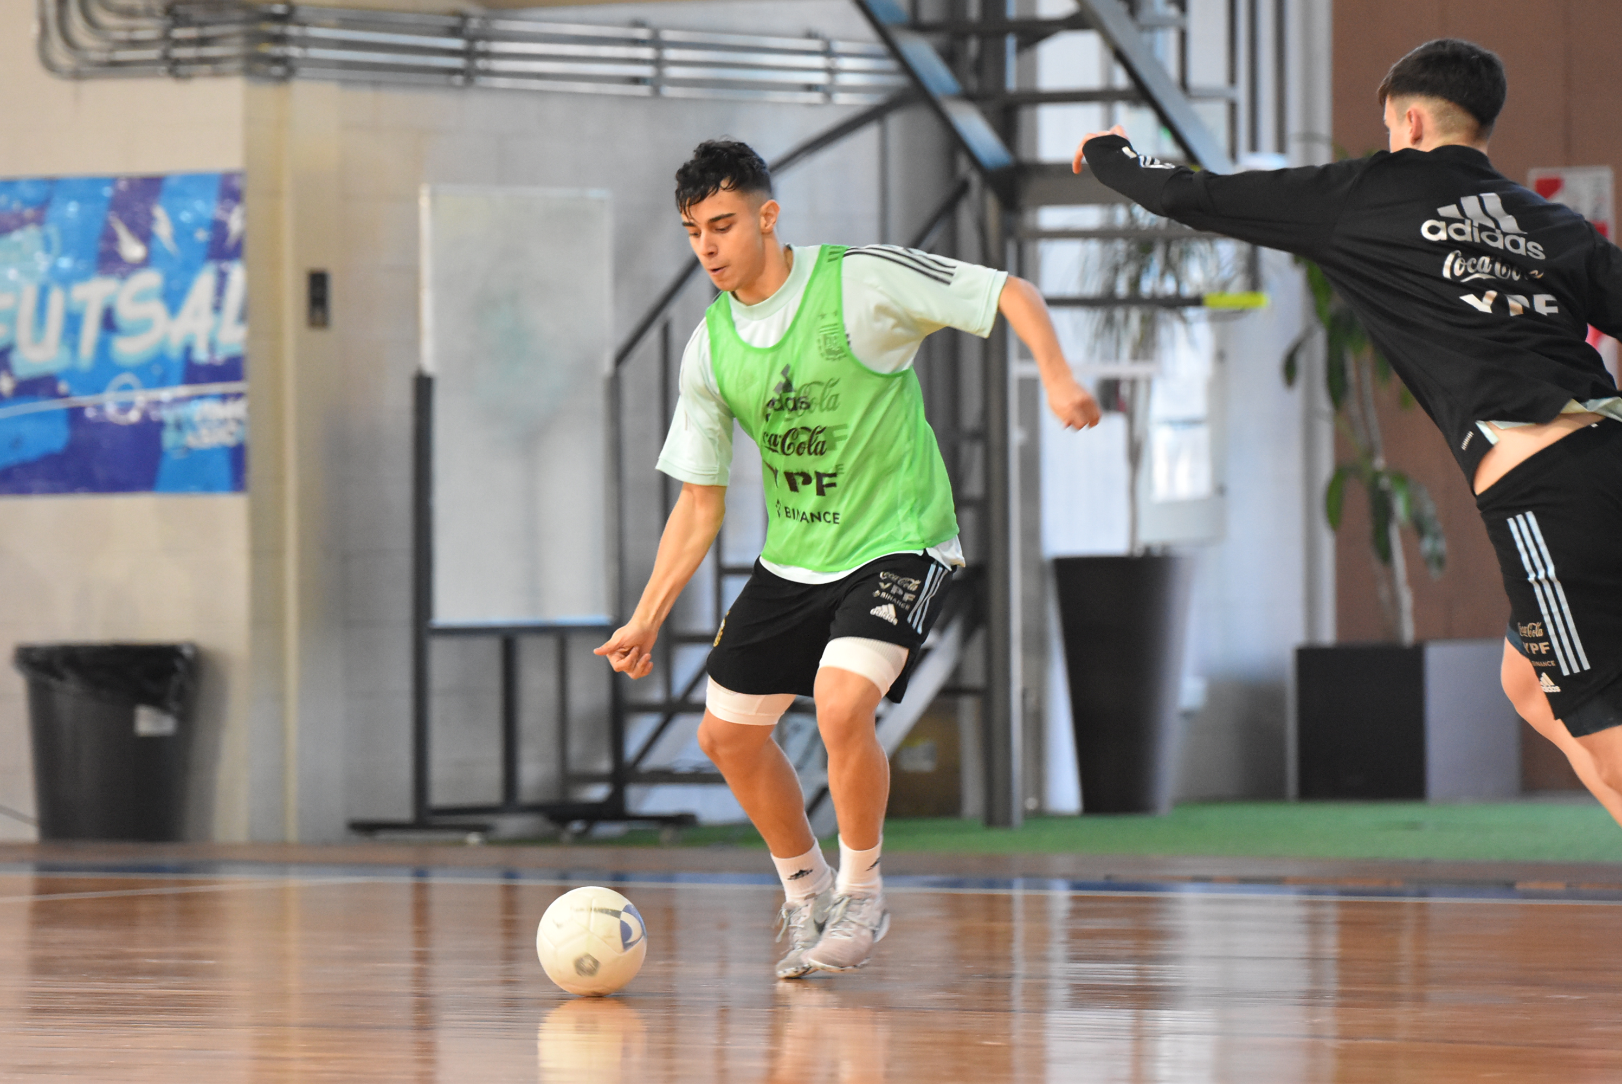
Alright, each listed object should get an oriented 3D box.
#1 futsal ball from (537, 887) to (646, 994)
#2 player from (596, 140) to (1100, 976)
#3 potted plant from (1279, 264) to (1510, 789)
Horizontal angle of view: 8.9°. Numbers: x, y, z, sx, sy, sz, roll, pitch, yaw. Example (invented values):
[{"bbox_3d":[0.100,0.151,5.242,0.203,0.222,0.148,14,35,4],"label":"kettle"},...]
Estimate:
[{"bbox_3d":[-0.399,0.728,19.050,0.201,0.201,0.201,0,0,0],"label":"futsal ball"},{"bbox_3d":[0.070,0.032,19.700,0.880,1.580,0.600,0,0,35],"label":"player"},{"bbox_3d":[1.875,-0.180,33.300,0.660,2.000,0.660,0,0,37],"label":"potted plant"}]

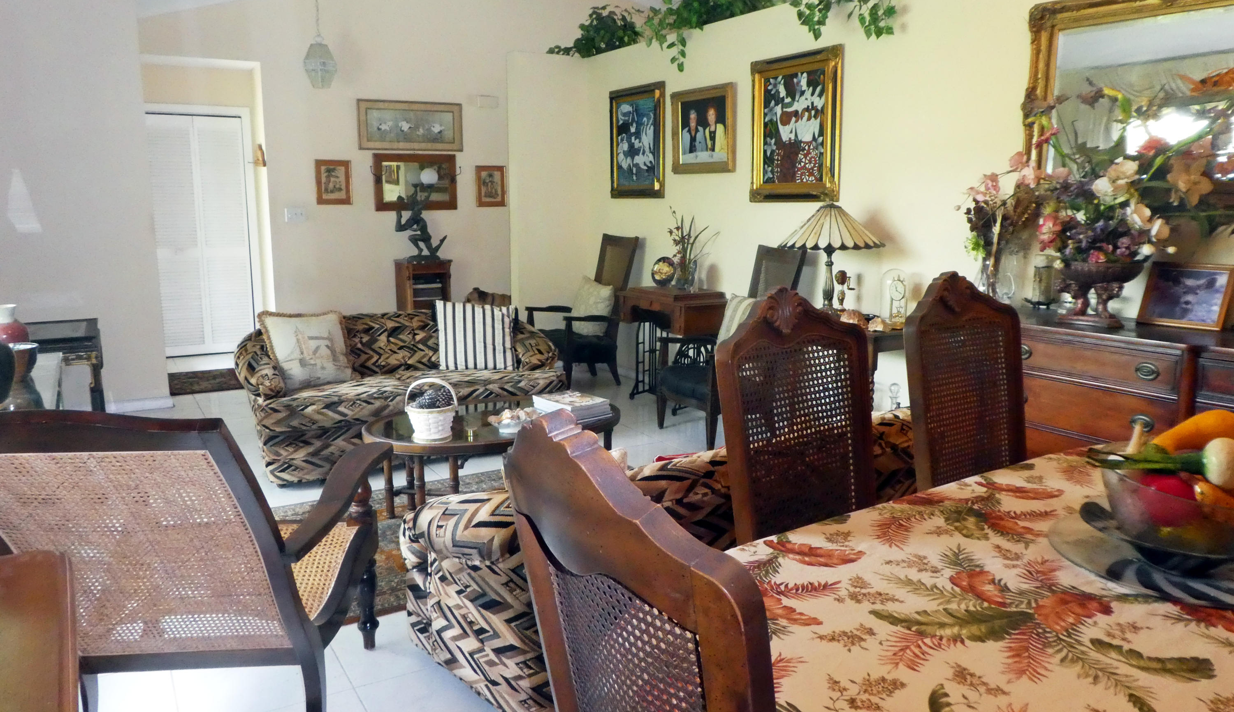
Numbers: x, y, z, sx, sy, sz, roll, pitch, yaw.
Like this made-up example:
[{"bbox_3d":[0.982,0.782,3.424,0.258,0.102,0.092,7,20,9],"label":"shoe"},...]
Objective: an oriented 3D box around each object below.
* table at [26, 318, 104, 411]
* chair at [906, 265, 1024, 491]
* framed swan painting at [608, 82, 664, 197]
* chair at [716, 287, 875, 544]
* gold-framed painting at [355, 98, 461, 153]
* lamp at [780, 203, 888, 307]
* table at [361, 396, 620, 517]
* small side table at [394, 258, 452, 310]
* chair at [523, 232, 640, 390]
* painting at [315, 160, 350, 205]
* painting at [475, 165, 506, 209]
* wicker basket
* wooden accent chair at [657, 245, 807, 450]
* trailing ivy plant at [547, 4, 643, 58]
[{"bbox_3d":[-3.249,0.155,4.893,0.584,0.612,0.695,-6,12,-31],"label":"table"},{"bbox_3d":[1.106,0.400,2.346,0.510,1.180,0.600,-6,12,-31],"label":"chair"},{"bbox_3d":[0.145,-1.558,6.263,0.040,0.791,0.676,-6,12,-31],"label":"framed swan painting"},{"bbox_3d":[0.547,0.460,1.900,0.500,1.184,0.584,-6,12,-31],"label":"chair"},{"bbox_3d":[-1.823,-2.040,7.601,0.946,0.421,0.030,-6,12,-31],"label":"gold-framed painting"},{"bbox_3d":[1.057,-0.485,4.294,0.525,0.556,0.525,0,11,0],"label":"lamp"},{"bbox_3d":[-0.549,0.480,3.893,1.220,0.415,0.770,-5,12,-29],"label":"table"},{"bbox_3d":[-1.679,-0.429,7.470,0.375,0.834,0.459,-6,12,-31],"label":"small side table"},{"bbox_3d":[-0.280,-0.351,6.449,0.695,1.081,0.667,-6,12,-31],"label":"chair"},{"bbox_3d":[-2.427,-1.486,7.338,0.299,0.371,0.025,-6,12,-31],"label":"painting"},{"bbox_3d":[-1.190,-1.601,8.080,0.306,0.375,0.025,-6,12,-31],"label":"painting"},{"bbox_3d":[-0.767,0.213,3.516,0.222,0.245,0.205,-2,11,-12],"label":"wicker basket"},{"bbox_3d":[0.668,-0.061,4.953,0.680,1.120,0.590,-4,11,-21],"label":"wooden accent chair"},{"bbox_3d":[-0.137,-2.540,6.696,0.584,0.347,0.667,-6,12,-31],"label":"trailing ivy plant"}]

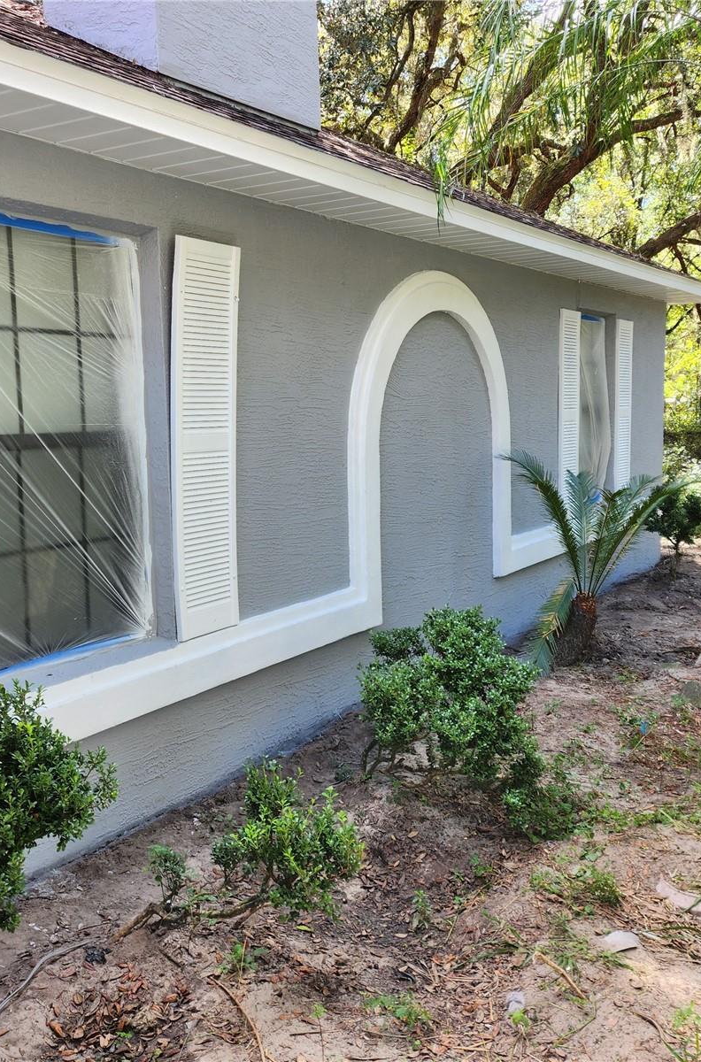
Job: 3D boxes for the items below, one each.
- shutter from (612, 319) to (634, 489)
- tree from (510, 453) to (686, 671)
[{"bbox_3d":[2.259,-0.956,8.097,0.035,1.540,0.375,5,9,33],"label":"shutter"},{"bbox_3d":[1.455,0.170,5.830,1.030,1.270,0.970,2,8,14],"label":"tree"}]

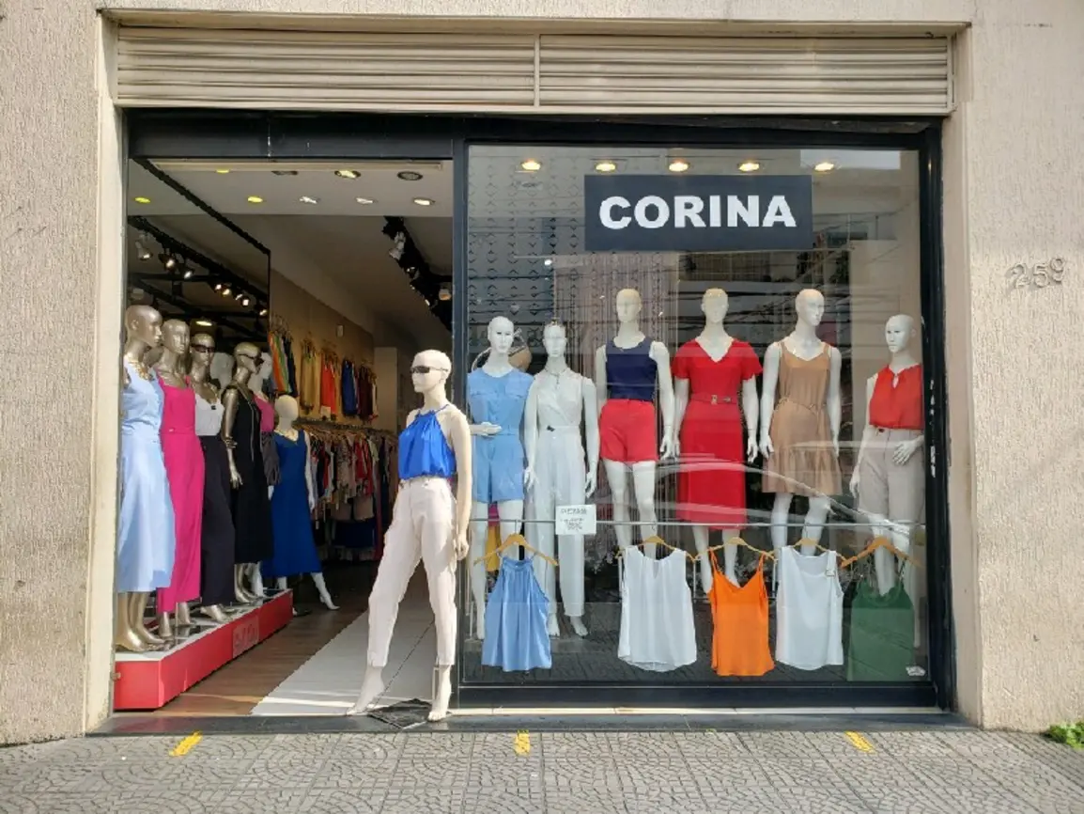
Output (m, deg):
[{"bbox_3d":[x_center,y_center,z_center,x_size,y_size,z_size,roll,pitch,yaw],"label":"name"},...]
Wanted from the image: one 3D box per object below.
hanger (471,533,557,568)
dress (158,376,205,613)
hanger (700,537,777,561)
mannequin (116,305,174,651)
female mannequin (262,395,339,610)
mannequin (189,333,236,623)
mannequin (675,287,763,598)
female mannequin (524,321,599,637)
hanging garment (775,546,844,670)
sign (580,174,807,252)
[{"bbox_3d":[-0.139,0.741,4.211,0.445,0.190,0.035,0,-2,-1],"label":"hanger"},{"bbox_3d":[-2.105,0.509,4.722,0.270,1.350,0.340,-1,-3,34],"label":"dress"},{"bbox_3d":[1.011,0.736,4.223,0.410,0.145,0.035,0,-2,-1],"label":"hanger"},{"bbox_3d":[-2.153,0.372,4.387,0.330,1.800,0.400,-1,-3,27],"label":"mannequin"},{"bbox_3d":[-1.982,0.787,6.649,0.540,1.770,0.440,2,-4,-36],"label":"female mannequin"},{"bbox_3d":[-2.186,0.426,5.345,0.440,1.830,0.370,2,-4,-42],"label":"mannequin"},{"bbox_3d":[1.037,0.190,4.816,0.490,1.800,0.340,-1,-3,9],"label":"mannequin"},{"bbox_3d":[0.118,0.397,4.716,0.430,1.790,0.310,0,-3,-4],"label":"female mannequin"},{"bbox_3d":[1.389,1.043,4.233,0.370,0.650,0.080,0,-3,2],"label":"hanging garment"},{"bbox_3d":[0.804,-0.993,4.175,1.174,0.388,0.030,0,-3,-1],"label":"sign"}]

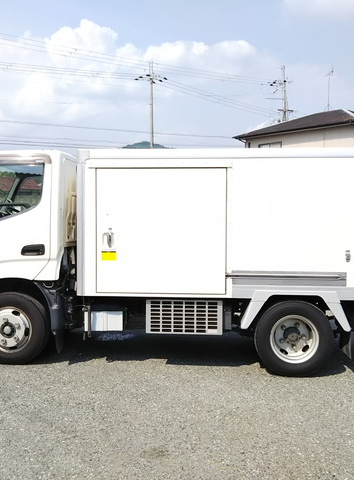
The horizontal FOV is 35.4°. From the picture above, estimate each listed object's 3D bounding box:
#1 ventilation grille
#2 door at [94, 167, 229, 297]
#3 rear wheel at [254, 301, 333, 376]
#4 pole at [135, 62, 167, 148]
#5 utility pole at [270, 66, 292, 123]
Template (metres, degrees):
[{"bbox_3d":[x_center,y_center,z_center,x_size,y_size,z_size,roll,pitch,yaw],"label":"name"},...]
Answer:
[{"bbox_3d":[0.069,0.676,4.872,0.669,0.301,0.070,0,2,5],"label":"ventilation grille"},{"bbox_3d":[-0.134,-0.076,4.798,1.123,1.080,0.070,0,2,5],"label":"door"},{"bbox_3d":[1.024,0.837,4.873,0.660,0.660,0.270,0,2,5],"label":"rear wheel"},{"bbox_3d":[-1.998,-7.188,43.745,1.900,13.457,1.600,2,3,37],"label":"pole"},{"bbox_3d":[8.810,-7.403,45.738,1.800,13.726,1.200,-1,2,-18],"label":"utility pole"}]

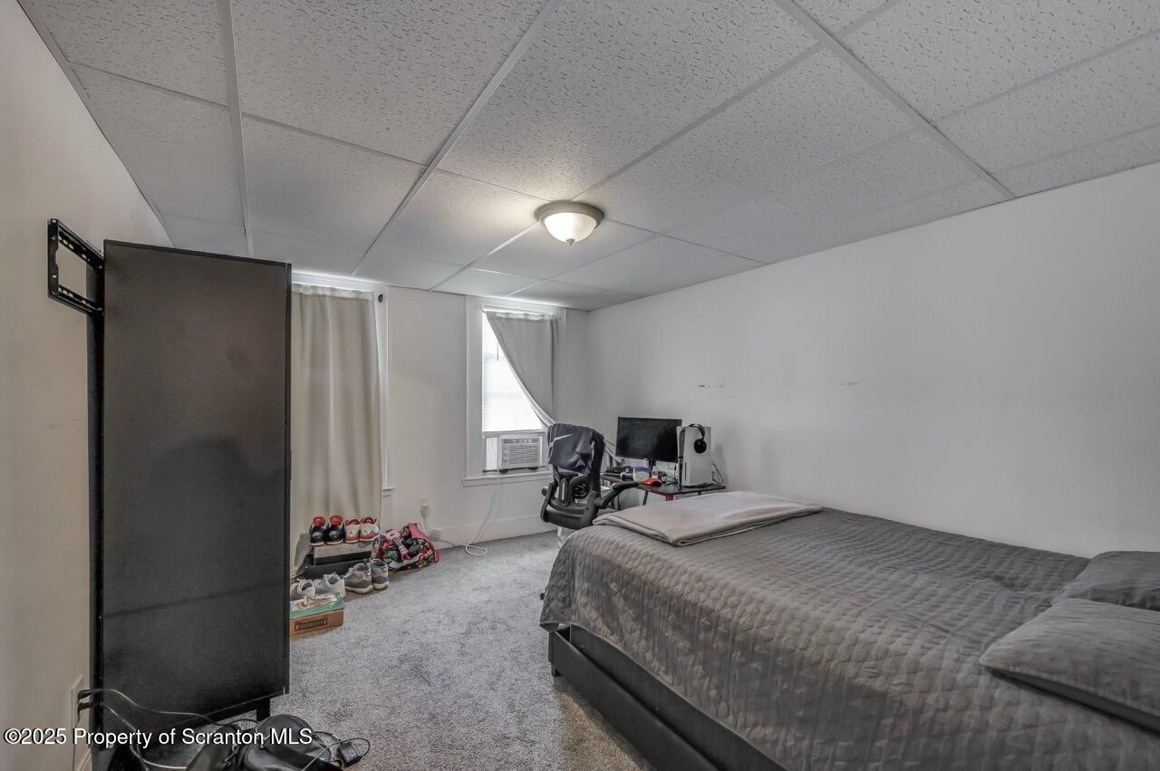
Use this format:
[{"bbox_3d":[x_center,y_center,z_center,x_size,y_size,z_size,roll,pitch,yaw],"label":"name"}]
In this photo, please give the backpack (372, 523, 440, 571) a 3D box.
[{"bbox_3d":[-1.380,1.278,3.587,0.450,0.300,0.250,1,-1,-35],"label":"backpack"}]

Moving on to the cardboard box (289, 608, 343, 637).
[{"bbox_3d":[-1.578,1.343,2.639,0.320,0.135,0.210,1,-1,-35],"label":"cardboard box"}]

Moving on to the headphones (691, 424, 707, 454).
[{"bbox_3d":[0.792,0.370,3.155,0.100,0.195,0.170,1,-1,-35],"label":"headphones"}]

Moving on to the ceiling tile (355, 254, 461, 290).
[{"bbox_3d":[-1.282,-0.831,3.308,0.610,0.020,0.914,1,-1,-35],"label":"ceiling tile"}]

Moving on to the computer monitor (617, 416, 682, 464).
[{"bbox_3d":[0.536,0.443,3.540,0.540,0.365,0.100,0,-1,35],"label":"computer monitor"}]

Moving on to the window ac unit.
[{"bbox_3d":[-0.658,0.657,4.475,0.420,0.300,0.350,1,-1,-35],"label":"window ac unit"}]

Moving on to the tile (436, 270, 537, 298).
[{"bbox_3d":[-0.776,-0.822,3.658,0.610,0.020,0.914,1,-1,-35],"label":"tile"}]

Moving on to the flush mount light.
[{"bbox_3d":[-0.045,-0.759,2.172,0.330,0.155,0.330,0,-1,0],"label":"flush mount light"}]

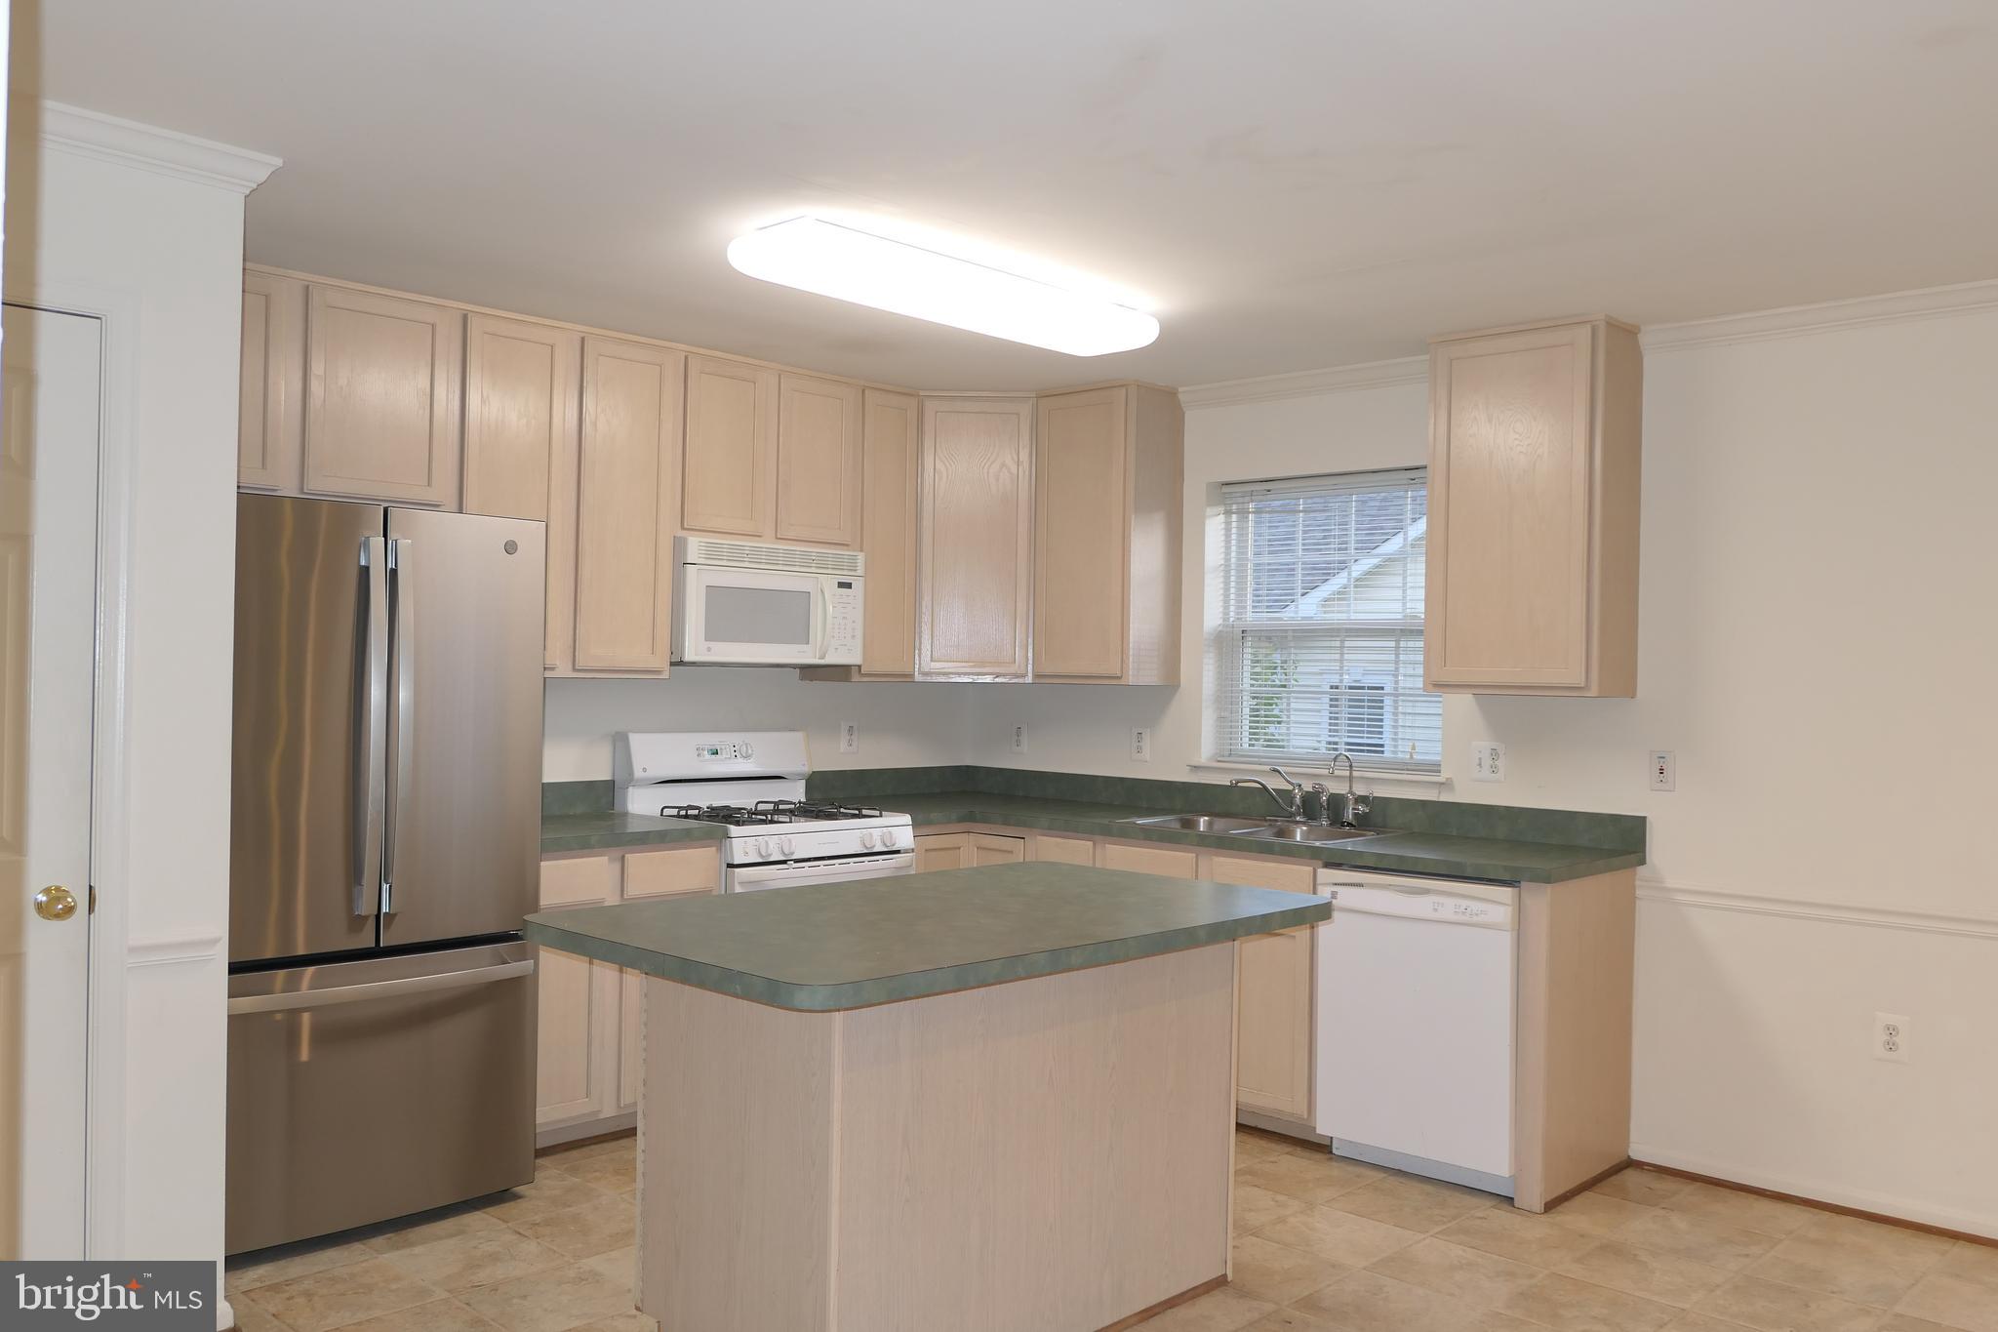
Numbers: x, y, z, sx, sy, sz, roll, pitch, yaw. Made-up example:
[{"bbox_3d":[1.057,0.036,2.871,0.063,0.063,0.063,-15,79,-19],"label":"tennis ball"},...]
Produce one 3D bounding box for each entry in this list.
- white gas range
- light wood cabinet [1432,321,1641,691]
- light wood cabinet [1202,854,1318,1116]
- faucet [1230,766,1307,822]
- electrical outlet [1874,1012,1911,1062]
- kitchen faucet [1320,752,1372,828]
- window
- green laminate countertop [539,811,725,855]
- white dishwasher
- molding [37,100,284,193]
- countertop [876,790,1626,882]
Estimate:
[{"bbox_3d":[-0.774,0.823,5.204,0.675,1.180,0.765,1,0,43],"label":"white gas range"},{"bbox_3d":[1.577,-0.444,4.594,0.531,1.056,0.332,1,0,43],"label":"light wood cabinet"},{"bbox_3d":[0.987,0.966,4.932,0.430,0.796,0.630,1,0,43],"label":"light wood cabinet"},{"bbox_3d":[0.904,0.433,5.192,0.285,0.190,0.090,1,0,-19],"label":"faucet"},{"bbox_3d":[2.341,0.977,4.075,0.074,0.119,0.010,1,0,43],"label":"electrical outlet"},{"bbox_3d":[1.140,0.409,5.047,0.145,0.248,0.115,1,0,-43],"label":"kitchen faucet"},{"bbox_3d":[1.147,-0.148,5.363,0.920,1.007,0.045,1,0,43],"label":"window"},{"bbox_3d":[-1.315,0.505,4.650,0.645,0.040,0.761,1,0,43],"label":"green laminate countertop"},{"bbox_3d":[1.351,1.014,4.545,0.607,0.854,0.613,1,0,43],"label":"white dishwasher"},{"bbox_3d":[-1.661,-1.008,3.042,0.070,0.073,0.477,1,0,43],"label":"molding"},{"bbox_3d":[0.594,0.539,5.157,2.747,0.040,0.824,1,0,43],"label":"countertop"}]

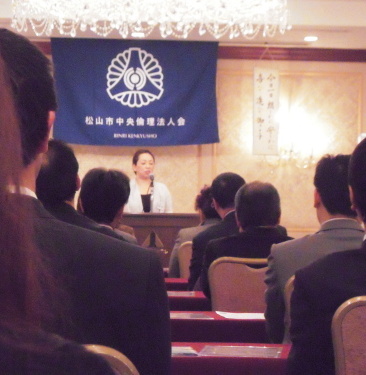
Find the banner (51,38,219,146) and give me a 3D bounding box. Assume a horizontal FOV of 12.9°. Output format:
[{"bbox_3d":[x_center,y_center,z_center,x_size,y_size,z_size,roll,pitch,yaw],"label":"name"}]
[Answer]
[{"bbox_3d":[-0.411,-0.820,14.000,1.450,0.910,0.040,1,-1,-4],"label":"banner"}]

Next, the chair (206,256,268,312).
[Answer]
[{"bbox_3d":[0.275,0.721,6.550,0.425,0.890,0.550,1,-1,-3],"label":"chair"}]

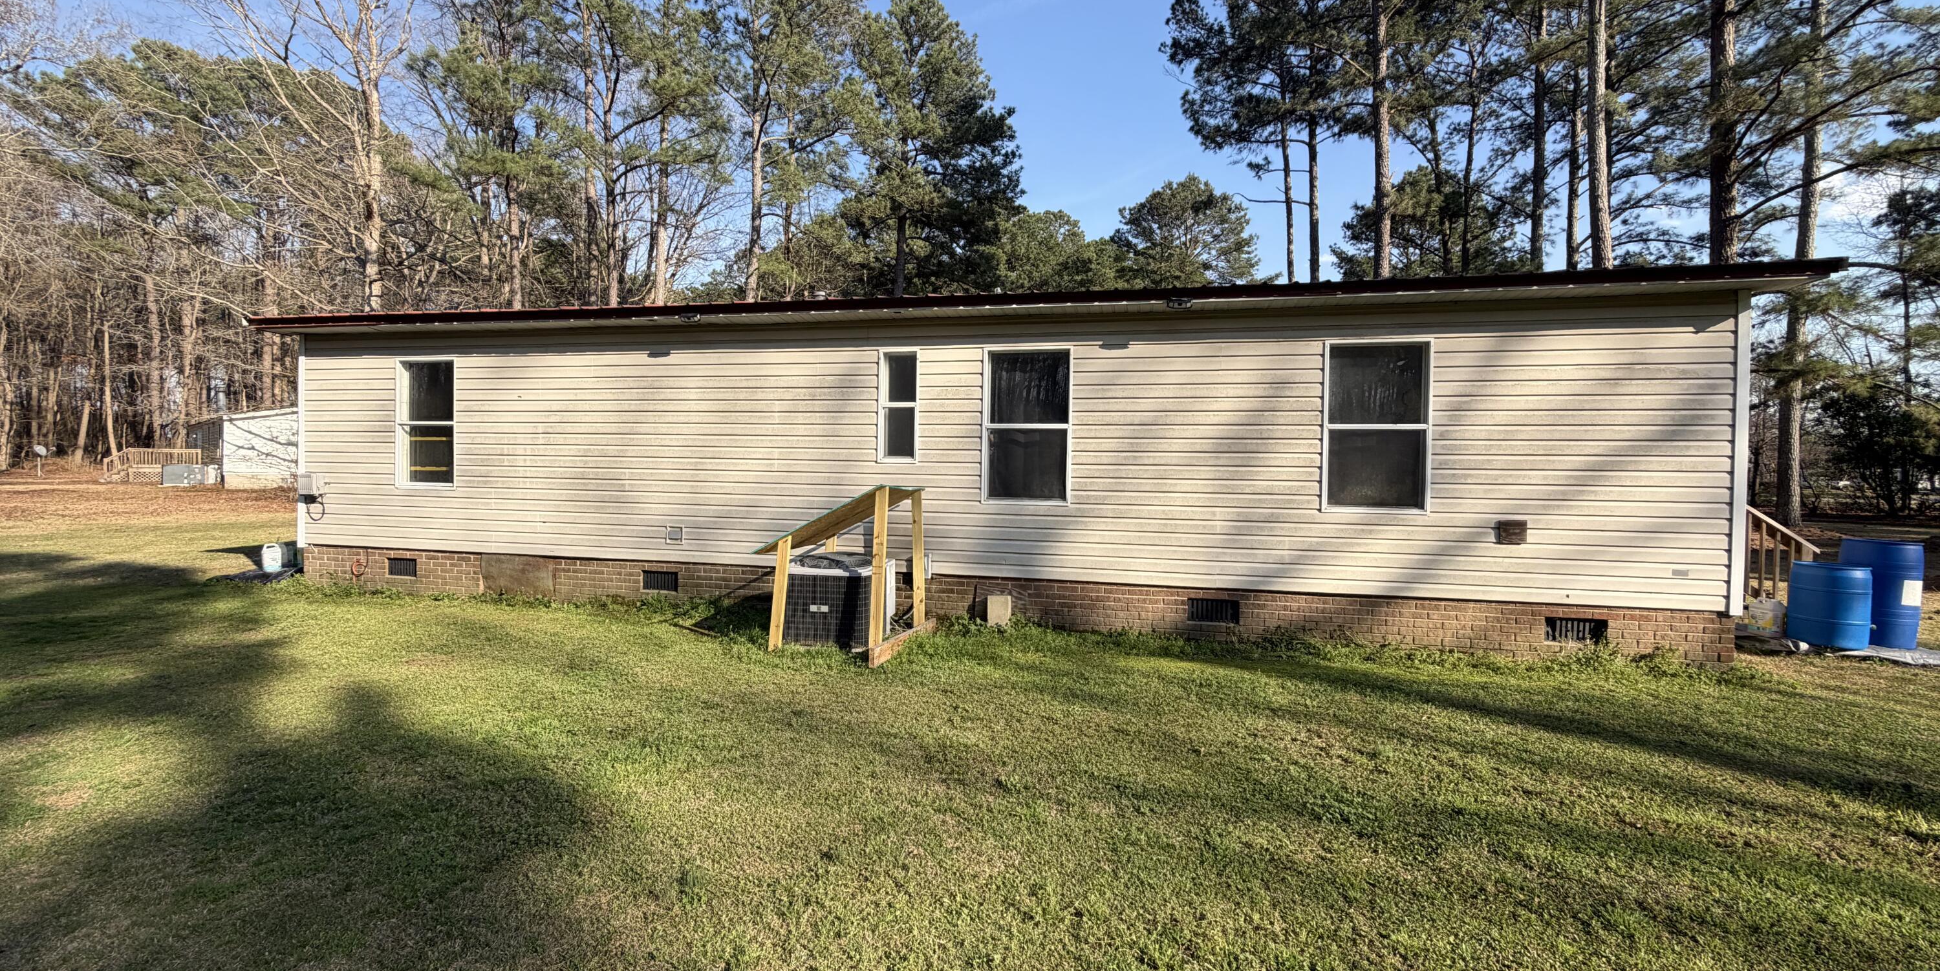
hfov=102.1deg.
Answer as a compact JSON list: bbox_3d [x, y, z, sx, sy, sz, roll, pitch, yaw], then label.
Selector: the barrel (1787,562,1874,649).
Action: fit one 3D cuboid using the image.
[{"bbox_3d":[7.540,1.045,6.900,0.520,0.680,0.520,1,1,0],"label":"barrel"}]

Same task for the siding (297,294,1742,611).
[{"bbox_3d":[-0.966,-0.359,7.337,13.650,2.330,0.150,1,1,14],"label":"siding"}]

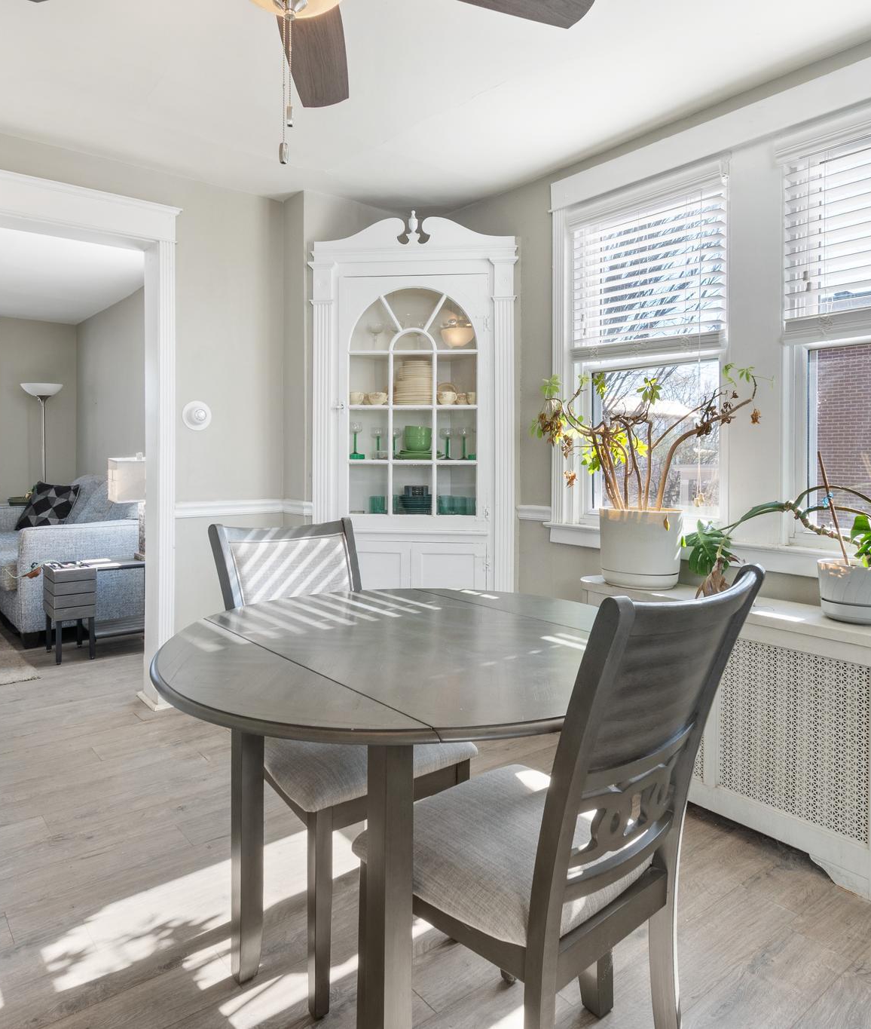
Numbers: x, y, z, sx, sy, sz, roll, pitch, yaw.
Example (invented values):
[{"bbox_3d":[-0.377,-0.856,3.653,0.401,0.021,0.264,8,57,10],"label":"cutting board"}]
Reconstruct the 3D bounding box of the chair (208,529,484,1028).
[{"bbox_3d":[-0.250,0.536,1.685,0.460,0.975,0.580,-3,5,-35],"label":"chair"}]

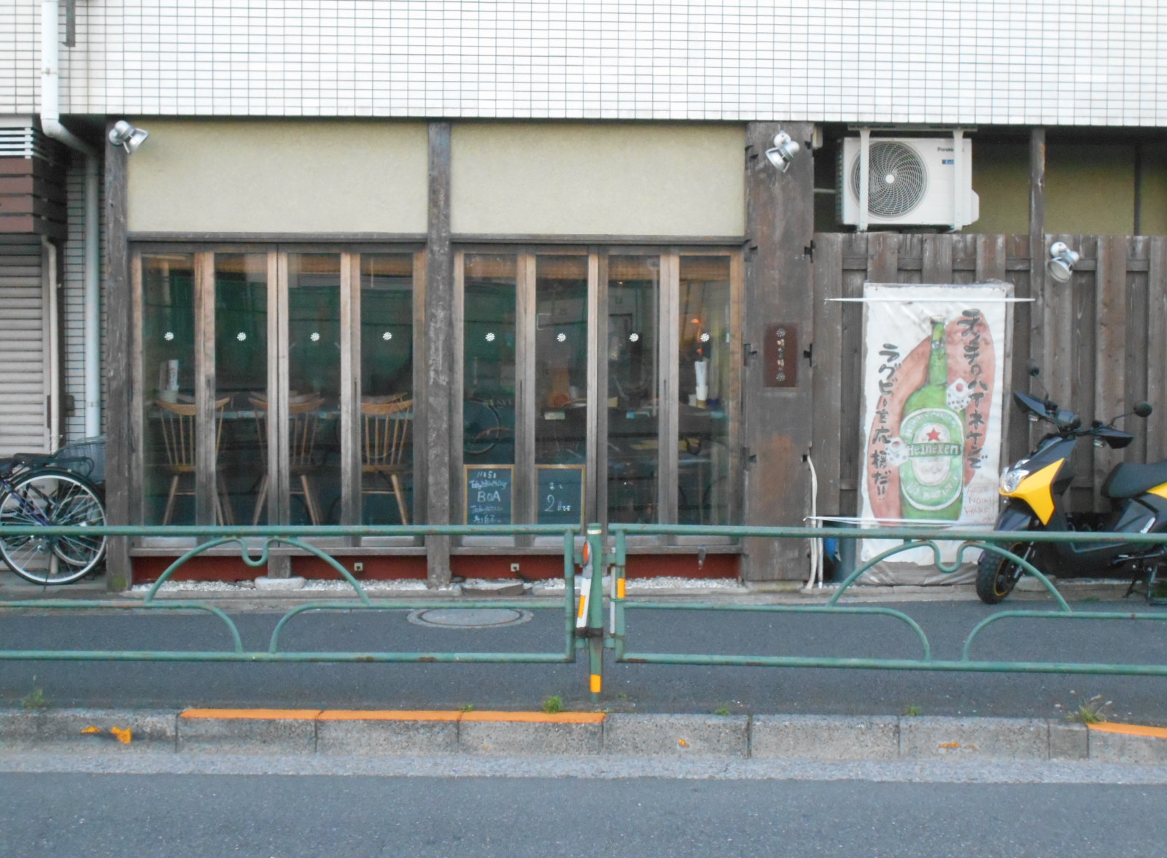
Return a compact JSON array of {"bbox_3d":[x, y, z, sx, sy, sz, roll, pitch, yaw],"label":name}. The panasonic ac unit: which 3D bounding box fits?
[{"bbox_3d":[1.988,-1.504,12.089,0.832,0.557,0.300,0,3,-5],"label":"panasonic ac unit"}]

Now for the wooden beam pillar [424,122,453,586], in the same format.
[{"bbox_3d":[-0.848,-0.425,11.528,0.131,2.724,0.130,0,3,-5],"label":"wooden beam pillar"}]

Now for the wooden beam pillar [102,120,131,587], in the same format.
[{"bbox_3d":[-2.702,-0.409,11.378,0.127,2.710,0.130,0,3,-5],"label":"wooden beam pillar"}]

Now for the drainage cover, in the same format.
[{"bbox_3d":[-0.626,1.059,10.821,0.695,0.030,0.695,0,5,-5],"label":"drainage cover"}]

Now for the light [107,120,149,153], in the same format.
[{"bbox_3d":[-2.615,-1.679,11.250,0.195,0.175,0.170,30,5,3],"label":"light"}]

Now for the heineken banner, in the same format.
[{"bbox_3d":[2.118,-0.017,11.760,0.928,1.711,0.030,0,3,-5],"label":"heineken banner"}]

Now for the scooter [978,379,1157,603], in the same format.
[{"bbox_3d":[3.090,0.377,11.394,1.820,1.240,0.720,-1,3,-16],"label":"scooter"}]

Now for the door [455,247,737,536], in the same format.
[{"bbox_3d":[0.086,-0.193,11.641,1.696,1.760,0.060,0,3,-5],"label":"door"}]

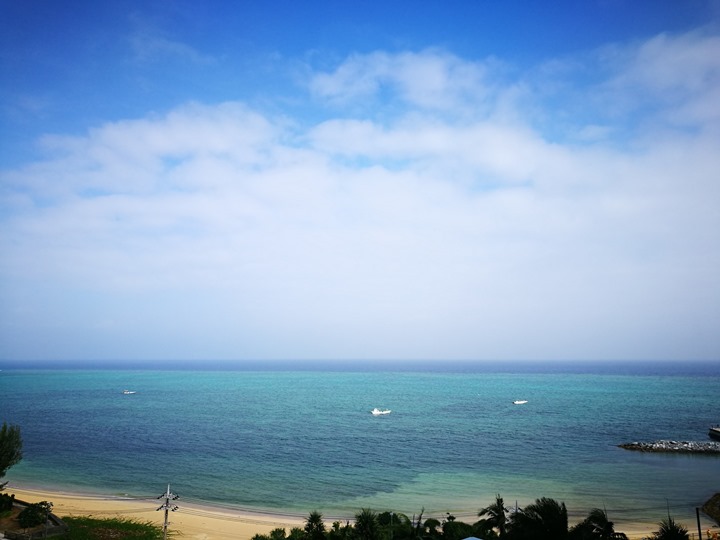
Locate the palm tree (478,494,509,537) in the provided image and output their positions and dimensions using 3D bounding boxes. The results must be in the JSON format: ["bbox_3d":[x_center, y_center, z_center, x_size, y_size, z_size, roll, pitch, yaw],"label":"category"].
[{"bbox_3d":[11.970,22.250,49.650,2.900,4.400,2.900,0,-9,0],"label":"palm tree"}]

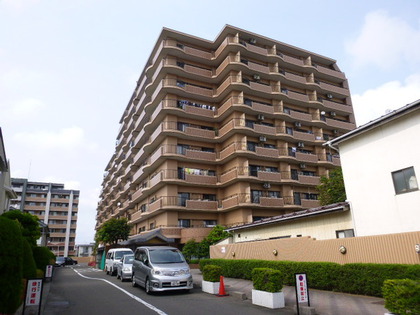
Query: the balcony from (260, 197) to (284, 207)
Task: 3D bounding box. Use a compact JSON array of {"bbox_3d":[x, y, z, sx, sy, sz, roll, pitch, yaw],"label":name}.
[{"bbox_3d":[6.589,4.778,32.905,3.094,0.871,0.500,7,-20,-25],"label":"balcony"}]

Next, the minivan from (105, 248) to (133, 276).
[{"bbox_3d":[-7.485,8.702,25.383,1.700,1.980,4.700,6,-19,-24],"label":"minivan"}]

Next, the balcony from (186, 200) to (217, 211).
[{"bbox_3d":[-0.945,5.144,33.220,3.724,0.871,0.500,7,-20,-25],"label":"balcony"}]

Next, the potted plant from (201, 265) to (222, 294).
[{"bbox_3d":[0.087,4.961,12.374,0.500,0.980,1.020,7,-20,-25],"label":"potted plant"}]

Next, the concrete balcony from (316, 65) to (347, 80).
[{"bbox_3d":[18.364,-12.844,46.867,5.884,1.015,1.200,6,-19,-26],"label":"concrete balcony"}]

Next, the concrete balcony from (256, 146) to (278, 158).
[{"bbox_3d":[6.575,-0.361,36.592,3.407,1.015,1.200,6,-19,-26],"label":"concrete balcony"}]

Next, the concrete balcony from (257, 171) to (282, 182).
[{"bbox_3d":[6.496,2.118,33.777,3.094,0.871,0.500,7,-20,-25],"label":"concrete balcony"}]

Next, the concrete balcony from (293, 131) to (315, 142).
[{"bbox_3d":[12.073,-2.505,40.194,3.407,1.015,1.200,6,-19,-26],"label":"concrete balcony"}]

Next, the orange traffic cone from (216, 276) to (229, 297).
[{"bbox_3d":[0.482,4.977,11.828,0.390,0.700,0.390,6,-19,-26],"label":"orange traffic cone"}]

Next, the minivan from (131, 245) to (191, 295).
[{"bbox_3d":[-2.364,5.117,14.031,1.710,1.850,4.730,6,-19,-24],"label":"minivan"}]

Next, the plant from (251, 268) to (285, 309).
[{"bbox_3d":[1.745,3.975,9.338,0.500,1.060,1.020,6,-19,-26],"label":"plant"}]

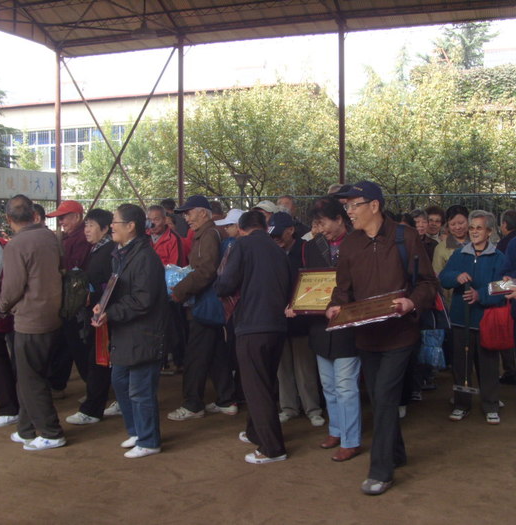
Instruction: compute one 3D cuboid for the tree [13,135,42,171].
[{"bbox_3d":[-6.327,-1.563,20.107,1.500,3.913,1.500,0,3,0],"label":"tree"}]

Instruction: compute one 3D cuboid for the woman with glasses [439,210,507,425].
[{"bbox_3d":[1.569,0.382,5.280,0.520,1.540,0.360,1,4,18],"label":"woman with glasses"}]

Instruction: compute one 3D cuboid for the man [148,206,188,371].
[{"bbox_3d":[-0.901,0.259,7.186,0.540,1.659,0.450,3,4,41],"label":"man"}]

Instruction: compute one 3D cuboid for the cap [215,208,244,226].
[{"bbox_3d":[-0.195,-0.337,5.450,0.270,0.135,0.180,-1,4,-15],"label":"cap"}]

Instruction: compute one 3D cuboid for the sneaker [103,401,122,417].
[{"bbox_3d":[-1.075,1.122,5.644,0.260,0.107,0.098,-1,3,-9],"label":"sneaker"}]

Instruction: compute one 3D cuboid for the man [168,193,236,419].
[{"bbox_3d":[-0.436,0.332,5.535,0.580,1.692,0.550,-1,3,-14],"label":"man"}]

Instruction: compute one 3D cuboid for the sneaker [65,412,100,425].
[{"bbox_3d":[-1.271,1.112,5.282,0.255,0.100,0.095,-1,4,-12],"label":"sneaker"}]

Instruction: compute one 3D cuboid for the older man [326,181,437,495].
[{"bbox_3d":[0.694,0.387,4.048,0.540,1.700,0.500,3,5,38],"label":"older man"}]

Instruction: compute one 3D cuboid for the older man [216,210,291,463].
[{"bbox_3d":[-0.025,0.449,4.629,0.500,1.556,0.460,-3,4,-41],"label":"older man"}]

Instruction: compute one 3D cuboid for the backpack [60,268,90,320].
[{"bbox_3d":[-1.487,0.259,5.900,0.270,0.430,0.190,0,3,6],"label":"backpack"}]

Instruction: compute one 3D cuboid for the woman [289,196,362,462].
[{"bbox_3d":[0.444,0.404,4.552,0.500,1.600,0.440,3,5,38],"label":"woman"}]

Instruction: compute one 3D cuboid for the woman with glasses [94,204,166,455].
[{"bbox_3d":[-0.802,0.421,4.584,0.460,1.570,0.500,-1,4,-12],"label":"woman with glasses"}]

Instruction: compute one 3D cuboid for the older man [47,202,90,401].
[{"bbox_3d":[-1.606,0.297,6.261,0.550,1.689,0.520,-1,3,-14],"label":"older man"}]

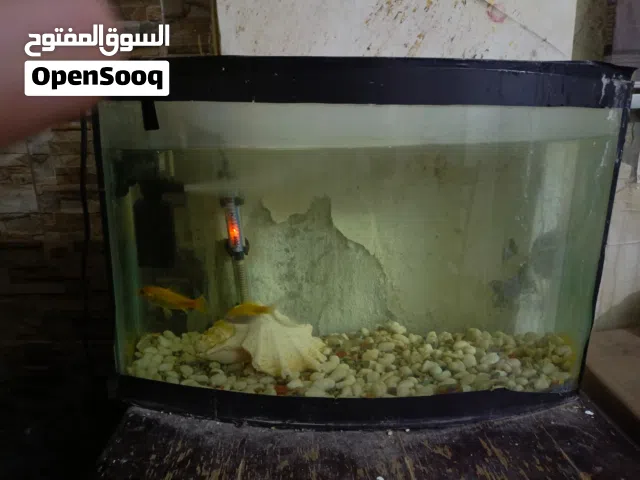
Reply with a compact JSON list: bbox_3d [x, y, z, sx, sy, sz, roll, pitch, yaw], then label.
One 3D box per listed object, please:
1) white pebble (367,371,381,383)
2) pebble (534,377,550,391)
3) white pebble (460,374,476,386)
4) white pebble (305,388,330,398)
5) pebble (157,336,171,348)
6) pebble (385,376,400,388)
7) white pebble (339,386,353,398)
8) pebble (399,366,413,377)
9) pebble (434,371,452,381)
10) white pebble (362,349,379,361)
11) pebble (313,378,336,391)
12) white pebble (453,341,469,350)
[{"bbox_3d":[0.071,0.181,0.613,0.018,0.015,0.017,3,13,8],"label":"white pebble"},{"bbox_3d":[0.289,0.186,0.600,0.019,0.016,0.018,1,12,0],"label":"pebble"},{"bbox_3d":[0.198,0.188,0.617,0.021,0.016,0.017,1,13,0],"label":"white pebble"},{"bbox_3d":[-0.003,0.201,0.600,0.034,0.019,0.029,2,13,0],"label":"white pebble"},{"bbox_3d":[-0.226,0.149,0.670,0.019,0.016,0.018,-3,14,-19],"label":"pebble"},{"bbox_3d":[0.095,0.186,0.603,0.020,0.015,0.018,4,13,10],"label":"pebble"},{"bbox_3d":[0.033,0.200,0.605,0.018,0.017,0.018,2,13,0],"label":"white pebble"},{"bbox_3d":[0.123,0.190,0.664,0.020,0.015,0.017,2,13,0],"label":"pebble"},{"bbox_3d":[0.175,0.193,0.656,0.026,0.014,0.022,2,13,0],"label":"pebble"},{"bbox_3d":[0.075,0.170,0.687,0.023,0.018,0.019,1,13,0],"label":"white pebble"},{"bbox_3d":[0.006,0.195,0.624,0.032,0.018,0.028,2,13,0],"label":"pebble"},{"bbox_3d":[0.210,0.157,0.687,0.022,0.014,0.018,6,14,18],"label":"white pebble"}]

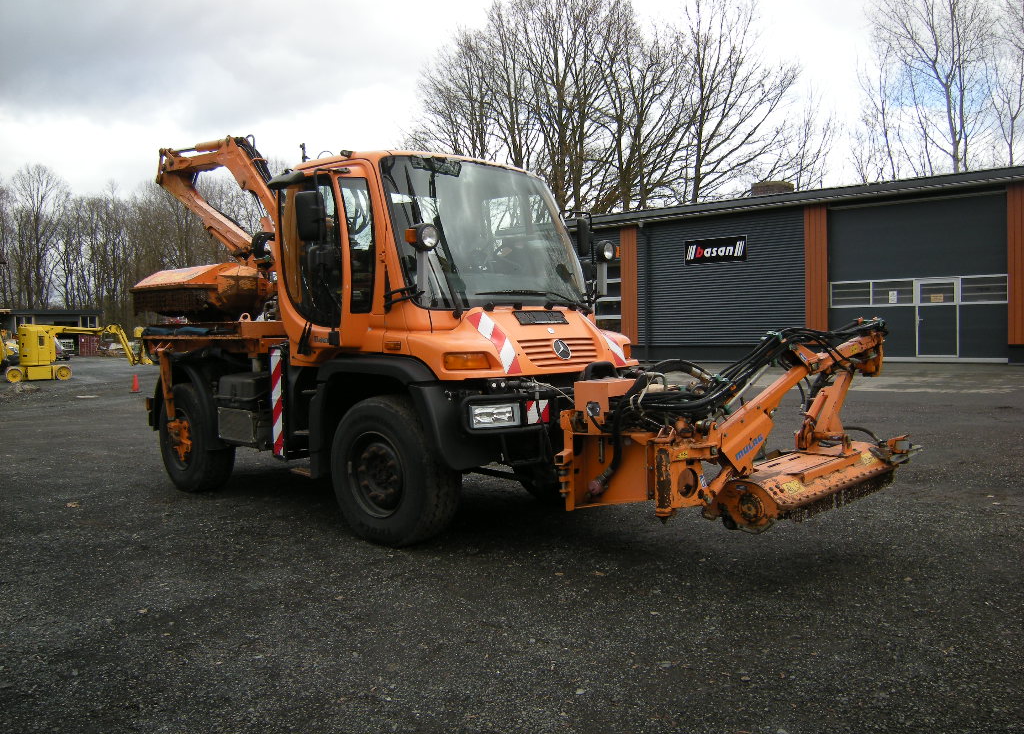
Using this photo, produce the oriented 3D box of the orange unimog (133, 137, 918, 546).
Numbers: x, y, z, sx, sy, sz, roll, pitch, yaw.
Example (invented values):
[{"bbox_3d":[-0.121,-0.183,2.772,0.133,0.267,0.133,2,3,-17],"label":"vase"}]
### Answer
[{"bbox_3d":[-0.788,-0.476,7.064,7.180,3.300,2.520,1,4,44],"label":"orange unimog"}]

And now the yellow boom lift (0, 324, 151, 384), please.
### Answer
[{"bbox_3d":[-15.420,-0.564,29.960,5.000,2.000,1.200,-3,3,-33],"label":"yellow boom lift"}]

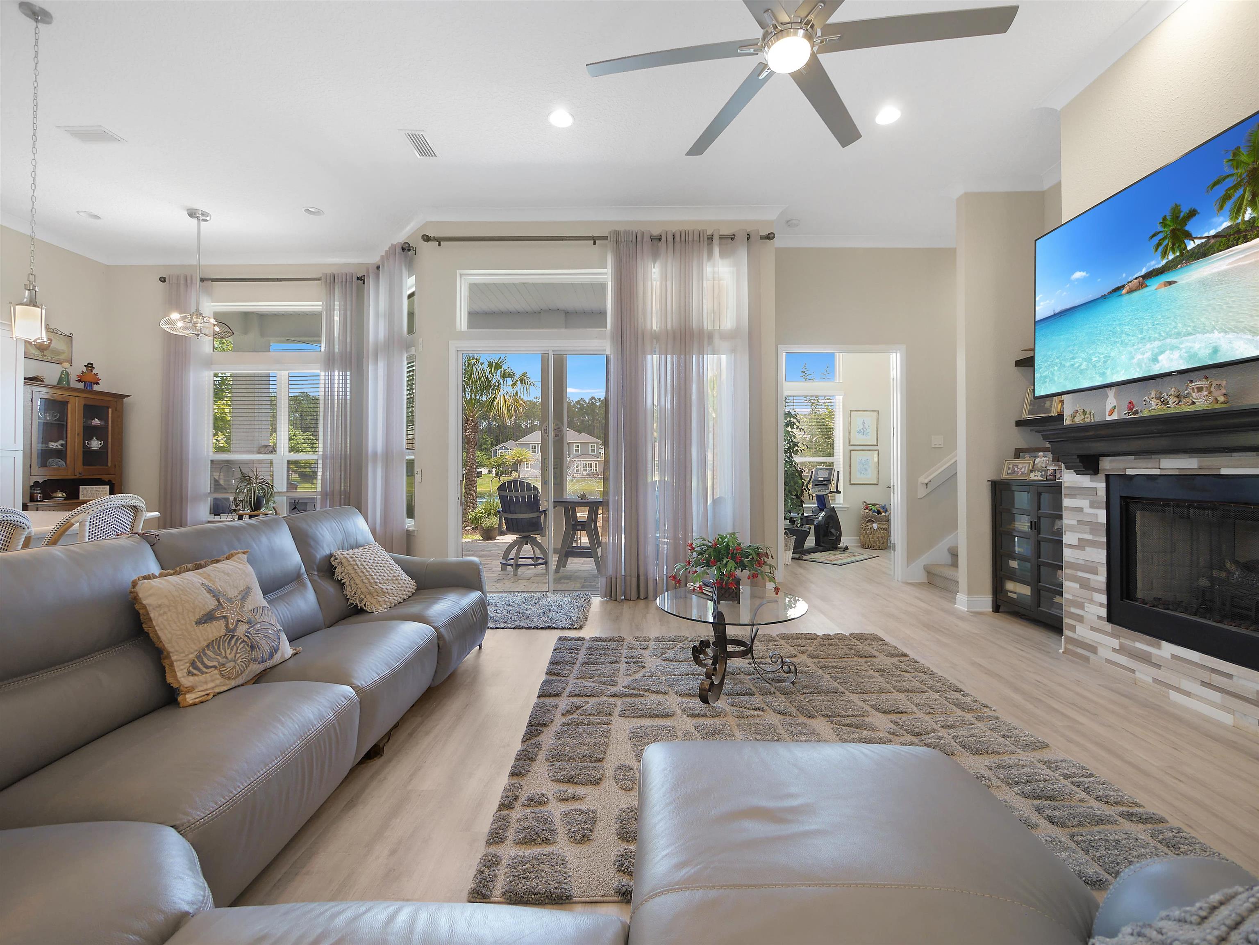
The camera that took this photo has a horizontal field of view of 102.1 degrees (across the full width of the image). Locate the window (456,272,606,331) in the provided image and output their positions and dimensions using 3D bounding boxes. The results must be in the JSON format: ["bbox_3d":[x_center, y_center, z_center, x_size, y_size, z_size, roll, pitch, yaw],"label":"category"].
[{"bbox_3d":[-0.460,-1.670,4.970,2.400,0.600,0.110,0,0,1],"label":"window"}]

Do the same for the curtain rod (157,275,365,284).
[{"bbox_3d":[-4.179,-2.186,5.809,2.365,0.090,0.130,0,0,1],"label":"curtain rod"}]

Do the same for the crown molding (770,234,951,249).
[{"bbox_3d":[2.500,-2.454,5.458,1.994,0.110,0.110,0,0,1],"label":"crown molding"}]

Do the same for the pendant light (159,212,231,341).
[{"bbox_3d":[-4.220,-1.915,4.980,0.560,1.230,0.560,0,0,1],"label":"pendant light"}]

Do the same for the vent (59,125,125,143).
[{"bbox_3d":[-3.981,-2.502,3.776,0.345,0.020,0.195,0,0,1],"label":"vent"}]

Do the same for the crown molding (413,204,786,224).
[{"bbox_3d":[-0.265,-2.480,4.880,3.500,0.110,0.110,0,0,1],"label":"crown molding"}]

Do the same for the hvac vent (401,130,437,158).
[{"bbox_3d":[-1.599,-2.504,3.892,0.195,0.020,0.340,0,0,1],"label":"hvac vent"}]

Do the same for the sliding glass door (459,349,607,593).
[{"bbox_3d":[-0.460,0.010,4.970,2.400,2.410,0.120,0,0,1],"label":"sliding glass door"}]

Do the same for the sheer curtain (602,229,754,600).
[{"bbox_3d":[0.473,-0.557,4.769,1.455,3.446,0.170,0,0,1],"label":"sheer curtain"}]

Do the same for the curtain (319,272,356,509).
[{"bbox_3d":[-3.320,-0.550,5.820,0.470,3.480,0.130,0,0,1],"label":"curtain"}]

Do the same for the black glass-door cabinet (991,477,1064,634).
[{"bbox_3d":[3.380,0.637,3.970,0.400,1.146,0.910,0,0,1],"label":"black glass-door cabinet"}]

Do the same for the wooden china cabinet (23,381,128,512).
[{"bbox_3d":[-5.841,0.168,5.222,0.480,2.036,1.049,0,0,1],"label":"wooden china cabinet"}]

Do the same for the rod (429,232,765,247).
[{"bbox_3d":[-0.309,-2.197,4.816,3.351,0.100,0.130,0,0,1],"label":"rod"}]

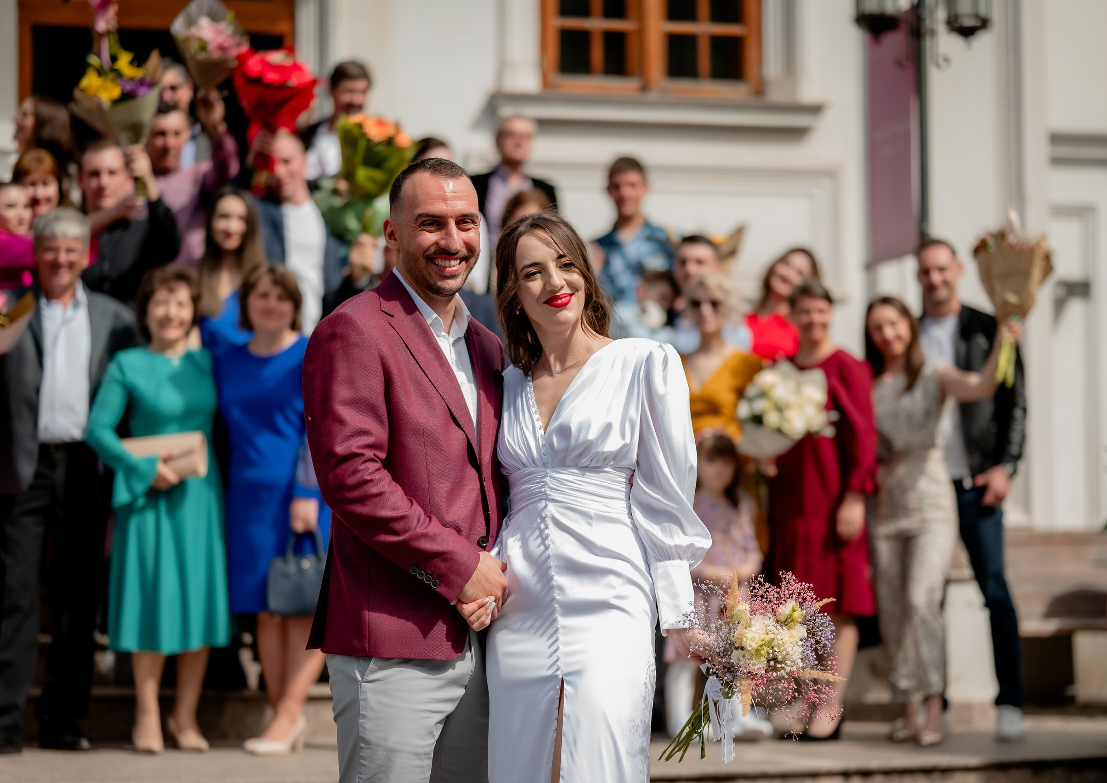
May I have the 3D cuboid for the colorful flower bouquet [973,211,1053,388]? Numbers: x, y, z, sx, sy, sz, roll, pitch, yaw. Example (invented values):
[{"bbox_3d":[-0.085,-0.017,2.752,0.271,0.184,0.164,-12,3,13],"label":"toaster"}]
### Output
[{"bbox_3d":[1.603,-0.326,9.700,0.275,0.620,0.250,1,-3,0],"label":"colorful flower bouquet"}]

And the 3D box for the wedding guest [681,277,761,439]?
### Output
[{"bbox_3d":[0.633,0.391,10.496,0.460,1.682,0.360,0,-4,0],"label":"wedding guest"}]

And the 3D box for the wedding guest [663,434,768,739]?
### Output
[{"bbox_3d":[0.598,0.722,10.124,0.400,1.134,0.330,0,-4,-3],"label":"wedding guest"}]

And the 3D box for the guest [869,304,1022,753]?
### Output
[{"bbox_3d":[1.358,0.448,9.800,0.550,1.585,0.400,-1,-2,12],"label":"guest"}]

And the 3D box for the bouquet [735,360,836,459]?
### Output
[{"bbox_3d":[0.816,0.067,9.800,0.340,0.330,0.310,7,21,0],"label":"bouquet"}]

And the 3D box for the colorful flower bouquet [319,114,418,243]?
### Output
[{"bbox_3d":[-0.664,-0.752,9.900,0.350,0.460,0.320,6,3,0],"label":"colorful flower bouquet"}]

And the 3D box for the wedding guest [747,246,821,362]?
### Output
[{"bbox_3d":[0.883,0.264,10.587,0.450,1.630,0.340,-1,-2,9],"label":"wedding guest"}]

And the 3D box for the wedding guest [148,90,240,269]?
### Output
[{"bbox_3d":[-1.451,-0.283,11.041,0.460,1.845,0.400,0,-4,-7],"label":"wedding guest"}]

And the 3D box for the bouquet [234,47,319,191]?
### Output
[{"bbox_3d":[-1.052,-1.034,10.500,0.320,0.530,0.290,6,0,0],"label":"bouquet"}]

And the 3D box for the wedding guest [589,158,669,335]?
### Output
[{"bbox_3d":[0.322,-0.078,11.228,0.460,1.756,0.340,0,-4,-3],"label":"wedding guest"}]

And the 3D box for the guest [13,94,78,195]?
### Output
[{"bbox_3d":[-2.076,-0.400,11.387,0.460,1.640,0.330,-2,-3,37],"label":"guest"}]

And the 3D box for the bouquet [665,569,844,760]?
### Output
[{"bbox_3d":[0.333,0.453,4.620,0.260,0.350,0.250,26,22,-17],"label":"bouquet"}]

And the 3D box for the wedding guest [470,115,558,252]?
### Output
[{"bbox_3d":[-0.162,-0.346,12.185,0.500,1.740,0.330,-1,-2,7],"label":"wedding guest"}]

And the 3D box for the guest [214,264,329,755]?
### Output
[{"bbox_3d":[-0.939,0.403,9.344,0.450,1.672,0.380,-1,-4,3],"label":"guest"}]

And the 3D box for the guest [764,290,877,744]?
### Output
[{"bbox_3d":[0.949,0.410,9.870,0.440,1.632,0.380,-1,-2,18],"label":"guest"}]

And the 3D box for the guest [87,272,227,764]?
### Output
[{"bbox_3d":[-1.333,0.390,9.350,0.500,1.623,0.400,0,-2,-9],"label":"guest"}]

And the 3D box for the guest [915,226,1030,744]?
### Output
[{"bbox_3d":[1.484,0.343,9.950,0.470,1.794,0.380,-1,-2,18],"label":"guest"}]

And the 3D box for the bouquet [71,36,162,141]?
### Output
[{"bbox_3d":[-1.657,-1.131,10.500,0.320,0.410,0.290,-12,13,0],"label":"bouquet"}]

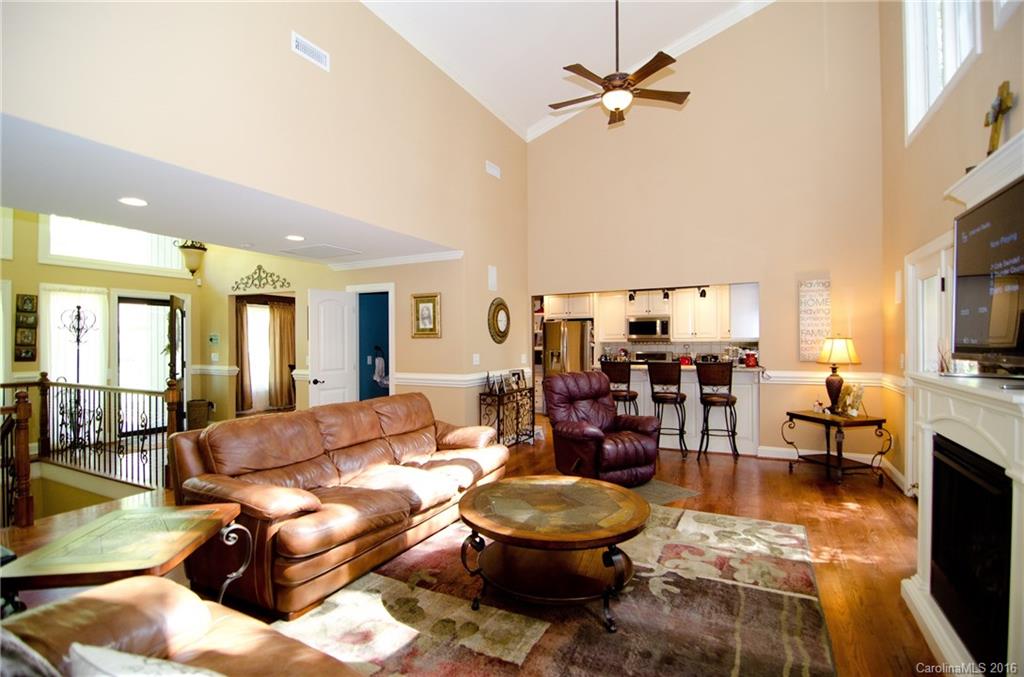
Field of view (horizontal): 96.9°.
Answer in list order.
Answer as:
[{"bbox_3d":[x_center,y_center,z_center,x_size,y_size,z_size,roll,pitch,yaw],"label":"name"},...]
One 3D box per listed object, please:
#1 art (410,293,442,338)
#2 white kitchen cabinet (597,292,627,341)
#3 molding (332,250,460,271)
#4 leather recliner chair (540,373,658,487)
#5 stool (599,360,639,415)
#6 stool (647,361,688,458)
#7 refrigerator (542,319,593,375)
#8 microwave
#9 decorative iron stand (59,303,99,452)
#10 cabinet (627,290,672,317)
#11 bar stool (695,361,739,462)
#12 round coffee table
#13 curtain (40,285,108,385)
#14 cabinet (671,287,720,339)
[{"bbox_3d":[-1.081,-0.278,5.573,0.460,0.555,0.040,0,-1,28],"label":"art"},{"bbox_3d":[2.007,-0.450,8.768,0.510,0.970,0.340,0,0,28],"label":"white kitchen cabinet"},{"bbox_3d":[-1.562,-0.970,5.790,2.210,0.100,0.100,0,-1,28],"label":"molding"},{"bbox_3d":[0.906,0.896,4.620,0.860,1.050,0.900,0,0,-25],"label":"leather recliner chair"},{"bbox_3d":[1.413,0.862,5.911,0.430,1.150,0.500,0,-1,33],"label":"stool"},{"bbox_3d":[1.956,0.849,5.617,0.430,1.130,0.480,0,0,28],"label":"stool"},{"bbox_3d":[1.188,0.533,8.831,0.910,1.780,0.800,0,0,28],"label":"refrigerator"},{"bbox_3d":[2.558,-0.171,8.359,0.760,0.425,0.400,0,-1,28],"label":"microwave"},{"bbox_3d":[-5.600,0.506,5.870,0.480,1.880,0.500,0,0,28],"label":"decorative iron stand"},{"bbox_3d":[2.567,-0.638,8.399,0.790,0.500,0.330,0,-1,28],"label":"cabinet"},{"bbox_3d":[2.470,0.860,5.428,0.430,1.150,0.500,0,-1,35],"label":"bar stool"},{"bbox_3d":[0.234,1.164,2.565,1.050,0.480,1.050,0,-1,0],"label":"round coffee table"},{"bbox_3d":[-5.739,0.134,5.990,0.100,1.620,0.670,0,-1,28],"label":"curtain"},{"bbox_3d":[3.286,-0.457,8.075,0.775,0.980,0.340,0,0,28],"label":"cabinet"}]

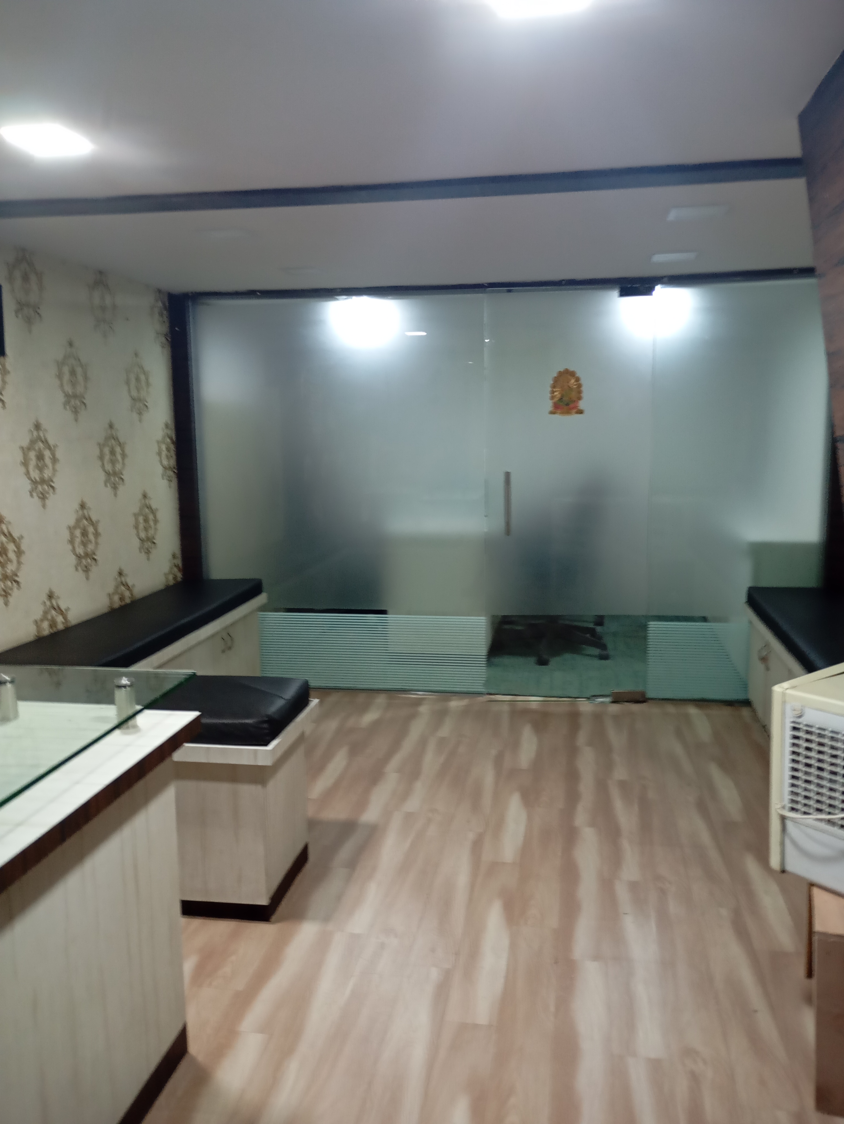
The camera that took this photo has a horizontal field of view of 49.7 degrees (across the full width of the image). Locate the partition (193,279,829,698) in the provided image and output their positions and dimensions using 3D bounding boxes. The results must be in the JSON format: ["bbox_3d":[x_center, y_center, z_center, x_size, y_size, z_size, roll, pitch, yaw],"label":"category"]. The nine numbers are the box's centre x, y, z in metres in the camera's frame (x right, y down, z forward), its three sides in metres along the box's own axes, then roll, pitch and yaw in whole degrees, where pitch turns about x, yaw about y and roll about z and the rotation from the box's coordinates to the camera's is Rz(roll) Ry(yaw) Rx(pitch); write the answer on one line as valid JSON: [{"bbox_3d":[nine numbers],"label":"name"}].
[{"bbox_3d":[0.352,-0.304,4.386,3.025,1.957,0.050,1,9,10],"label":"partition"}]

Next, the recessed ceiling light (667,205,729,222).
[{"bbox_3d":[0.889,-1.129,2.942,0.172,0.025,0.178,1,9,10],"label":"recessed ceiling light"}]

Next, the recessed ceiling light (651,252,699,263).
[{"bbox_3d":[1.031,-1.248,3.730,0.172,0.025,0.178,1,9,10],"label":"recessed ceiling light"}]

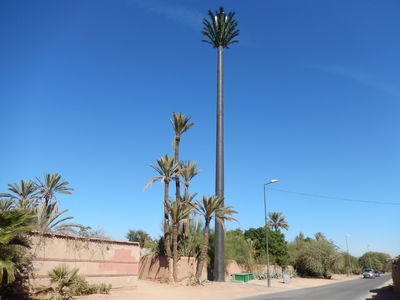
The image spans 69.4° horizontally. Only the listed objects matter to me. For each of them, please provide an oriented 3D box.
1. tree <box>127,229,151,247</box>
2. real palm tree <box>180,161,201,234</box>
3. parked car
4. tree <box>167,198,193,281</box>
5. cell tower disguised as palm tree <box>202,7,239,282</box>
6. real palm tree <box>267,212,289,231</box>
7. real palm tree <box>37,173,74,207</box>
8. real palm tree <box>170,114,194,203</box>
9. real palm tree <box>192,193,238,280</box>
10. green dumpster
[{"bbox_3d":[-10.344,16.527,48.239,4.600,6.530,4.600,6,-22,-10],"label":"tree"},{"bbox_3d":[-1.338,6.410,28.050,2.600,11.340,2.600,3,-21,-2],"label":"real palm tree"},{"bbox_3d":[28.850,21.165,49.409,1.720,1.550,4.200,-11,-25,31],"label":"parked car"},{"bbox_3d":[-1.748,7.350,23.980,2.600,6.610,2.600,3,-21,-3],"label":"tree"},{"bbox_3d":[2.120,-3.367,31.084,4.700,32.000,4.700,1,-21,4],"label":"cell tower disguised as palm tree"},{"bbox_3d":[16.113,18.893,59.156,4.600,11.950,4.600,-3,-22,14],"label":"real palm tree"},{"bbox_3d":[-14.654,6.814,27.808,4.000,9.460,4.000,13,-24,-25],"label":"real palm tree"},{"bbox_3d":[-2.164,3.767,29.012,2.700,16.910,2.700,4,-21,-4],"label":"real palm tree"},{"bbox_3d":[1.294,7.881,26.433,4.400,7.620,4.400,1,-21,3],"label":"real palm tree"},{"bbox_3d":[4.027,11.866,26.936,1.200,0.760,1.850,-11,-25,31],"label":"green dumpster"}]

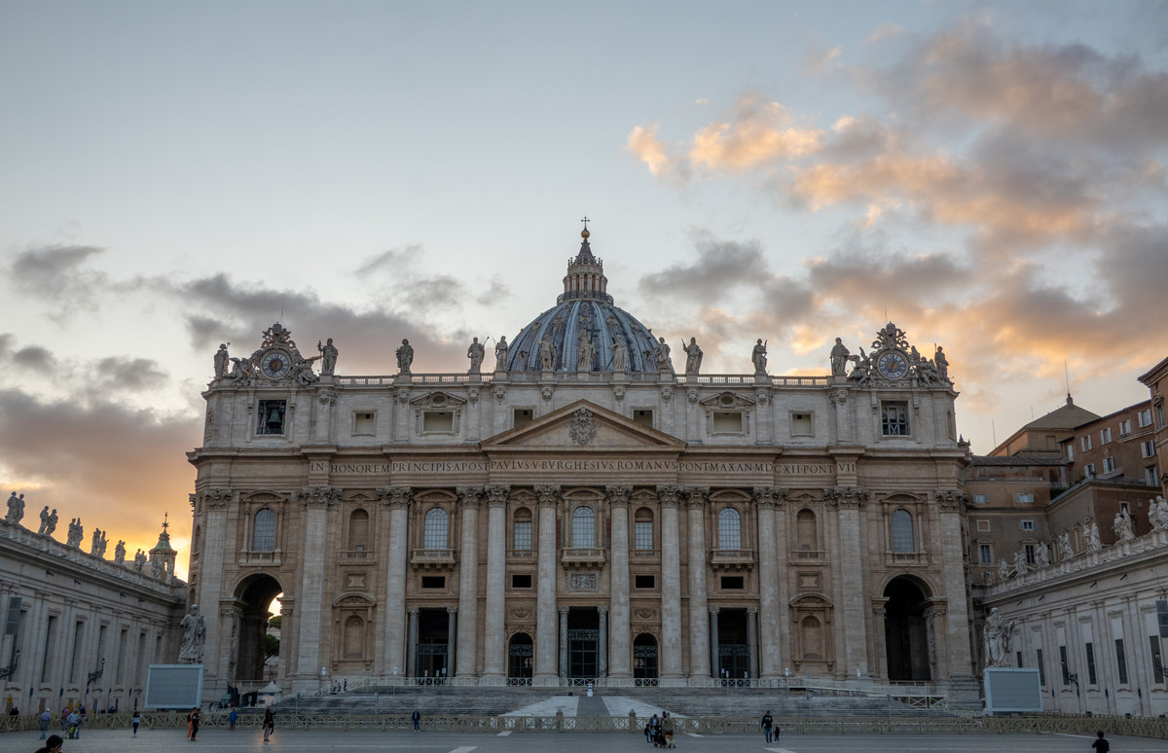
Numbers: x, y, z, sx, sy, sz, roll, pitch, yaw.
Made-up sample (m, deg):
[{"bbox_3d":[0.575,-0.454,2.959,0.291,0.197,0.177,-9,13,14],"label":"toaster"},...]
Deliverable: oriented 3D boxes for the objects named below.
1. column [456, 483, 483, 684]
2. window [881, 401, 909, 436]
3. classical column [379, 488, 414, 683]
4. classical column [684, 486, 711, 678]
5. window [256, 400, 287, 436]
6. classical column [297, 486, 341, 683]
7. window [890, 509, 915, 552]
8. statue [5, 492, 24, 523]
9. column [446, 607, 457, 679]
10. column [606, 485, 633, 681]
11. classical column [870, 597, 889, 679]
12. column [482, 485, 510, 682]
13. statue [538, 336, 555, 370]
[{"bbox_3d":[-16.473,29.655,173.269,3.600,28.036,3.600,0,-16,0],"label":"column"},{"bbox_3d":[49.070,6.710,188.770,4.410,5.410,0.900,0,-15,0],"label":"window"},{"bbox_3d":[-27.368,30.012,175.943,3.550,27.983,3.500,0,-14,0],"label":"classical column"},{"bbox_3d":[16.601,29.598,173.129,3.600,27.949,3.600,0,-16,0],"label":"classical column"},{"bbox_3d":[-49.080,6.560,188.810,4.410,5.570,0.900,0,-15,0],"label":"window"},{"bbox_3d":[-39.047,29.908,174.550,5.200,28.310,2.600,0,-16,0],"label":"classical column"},{"bbox_3d":[48.410,23.510,182.170,3.400,6.730,0.500,0,-15,0],"label":"window"},{"bbox_3d":[-54.600,12.510,114.700,1.100,2.900,1.350,-11,-19,35],"label":"statue"},{"bbox_3d":[-18.860,38.590,172.300,1.500,10.600,1.500,0,-16,1],"label":"column"},{"bbox_3d":[5.420,30.680,179.200,3.700,28.620,3.700,0,-15,0],"label":"column"},{"bbox_3d":[43.440,38.399,175.927,1.850,11.711,1.000,0,-14,0],"label":"classical column"},{"bbox_3d":[-13.070,30.810,179.160,3.700,28.610,3.700,0,-15,0],"label":"column"},{"bbox_3d":[-5.653,-3.654,183.450,2.500,5.390,1.800,0,-14,0],"label":"statue"}]

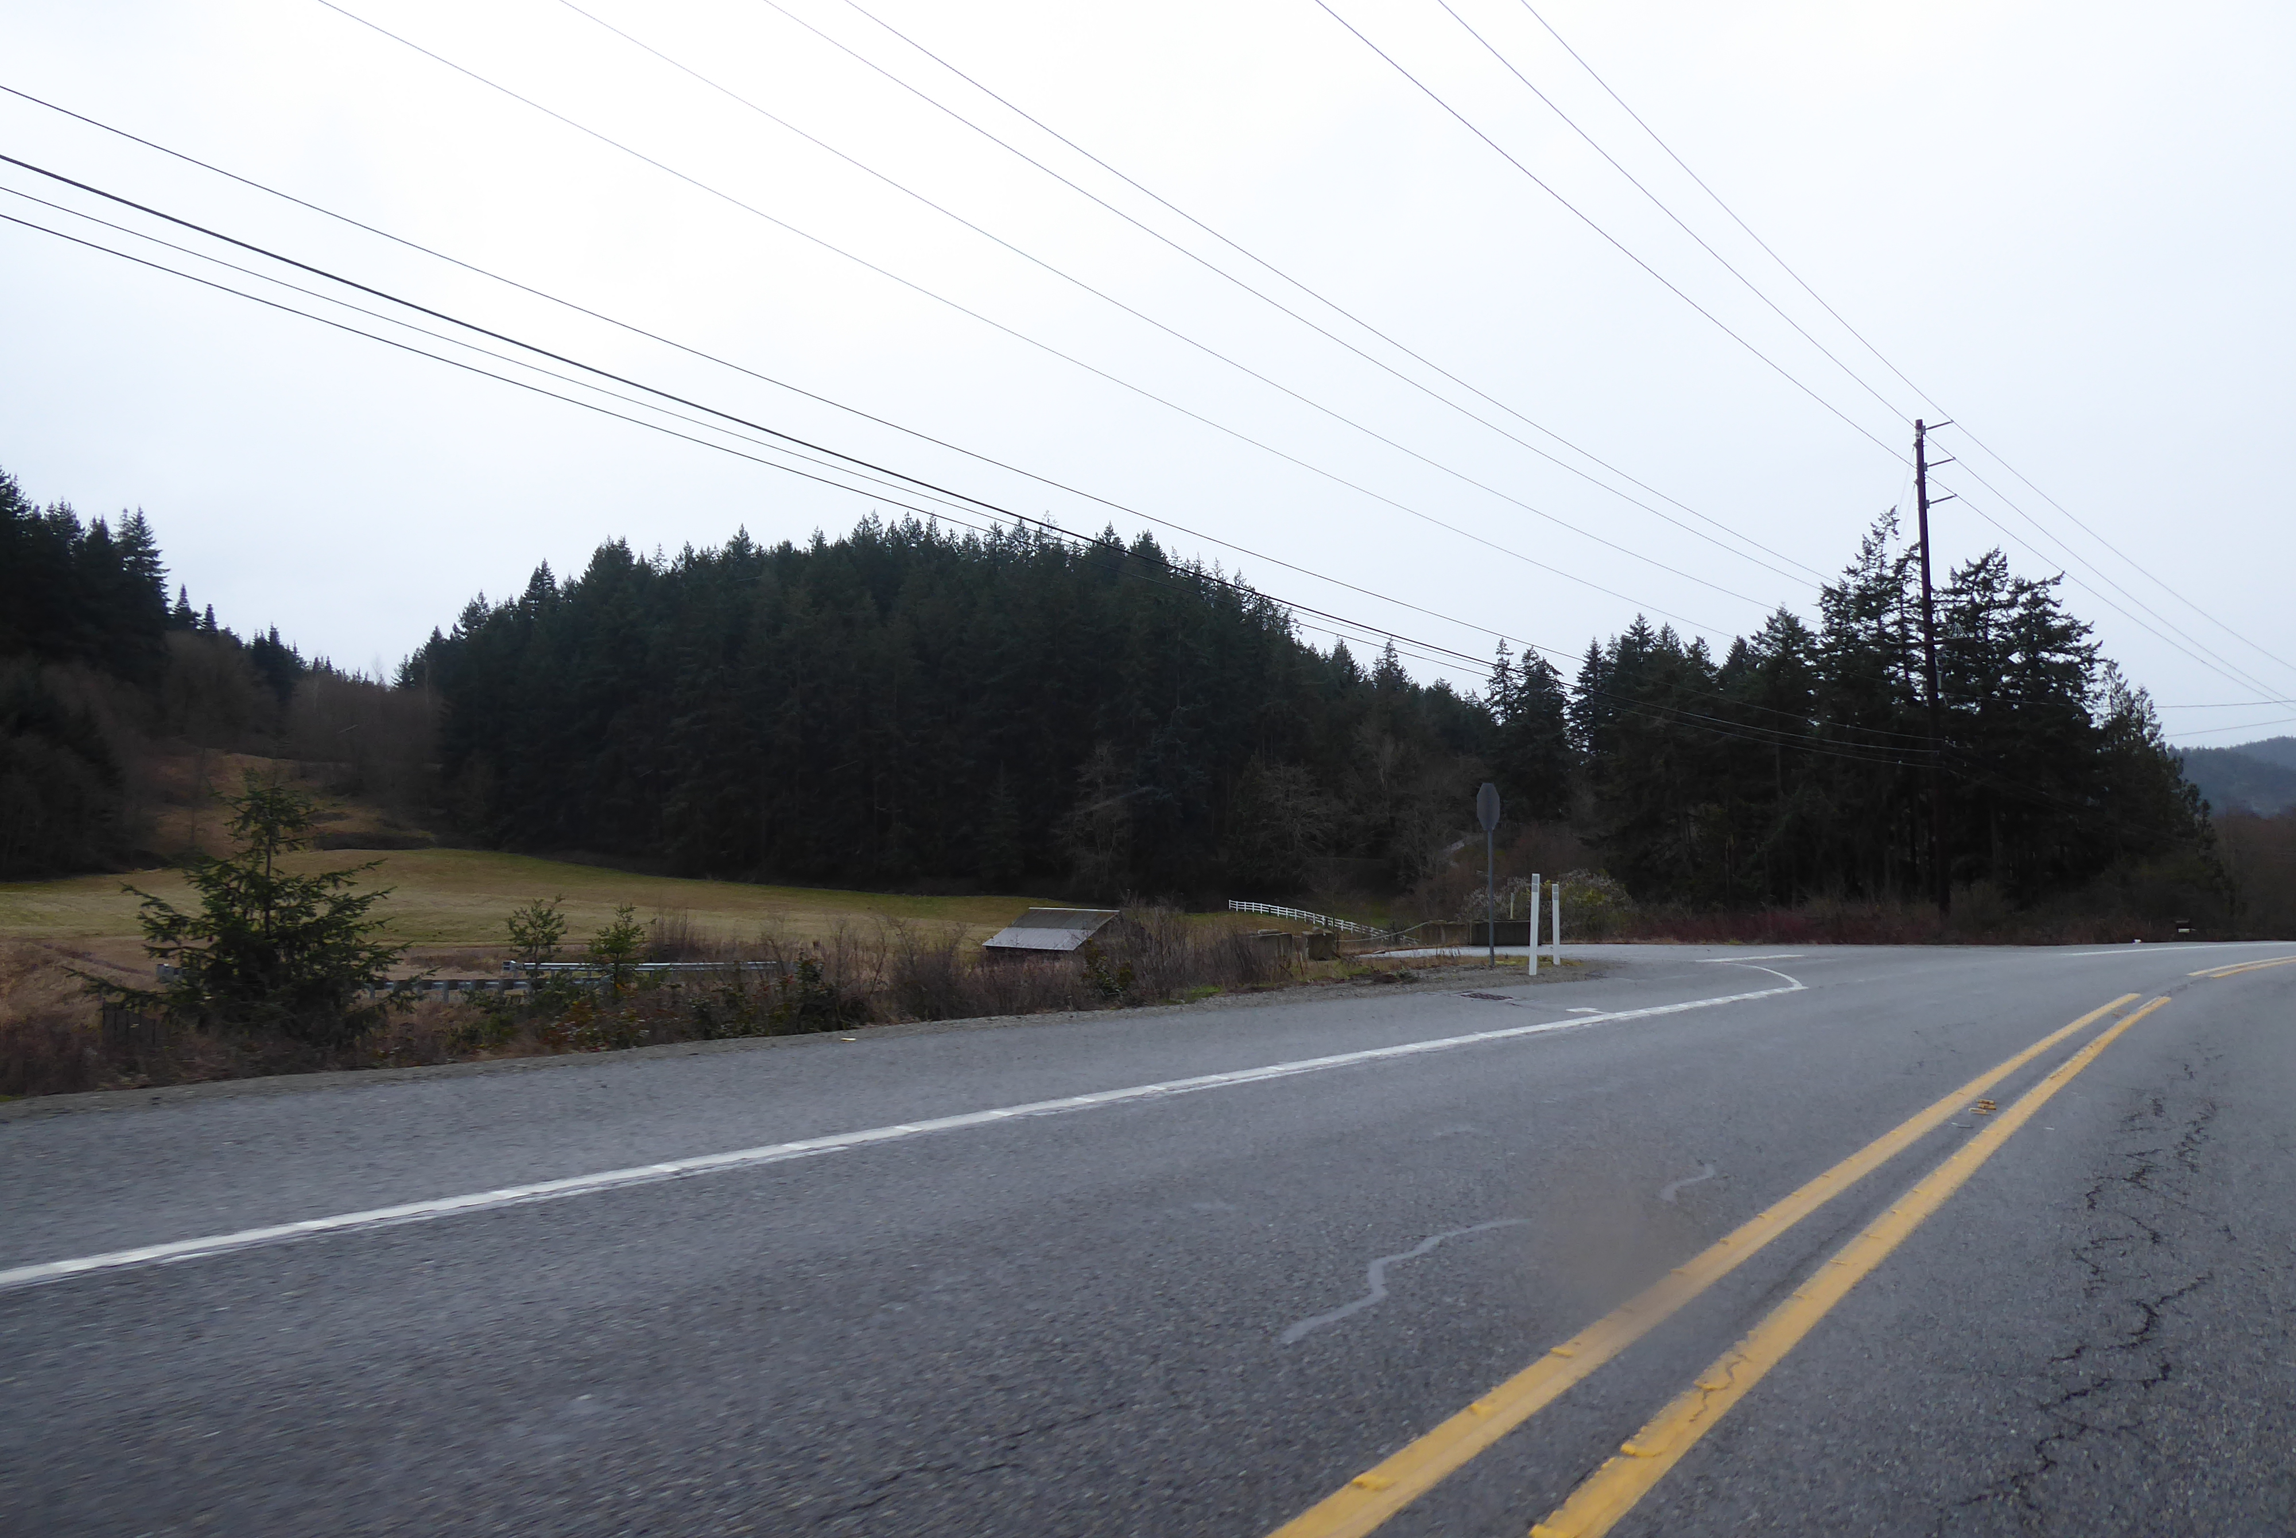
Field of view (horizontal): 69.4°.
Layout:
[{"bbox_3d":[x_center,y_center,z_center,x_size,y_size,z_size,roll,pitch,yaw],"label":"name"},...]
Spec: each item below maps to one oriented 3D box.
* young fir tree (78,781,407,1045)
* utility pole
[{"bbox_3d":[-5.944,0.952,11.000,2.000,1.870,1.950,0,-5,0],"label":"young fir tree"},{"bbox_3d":[28.787,-3.668,60.852,0.420,18.600,0.420,0,-5,0],"label":"utility pole"}]

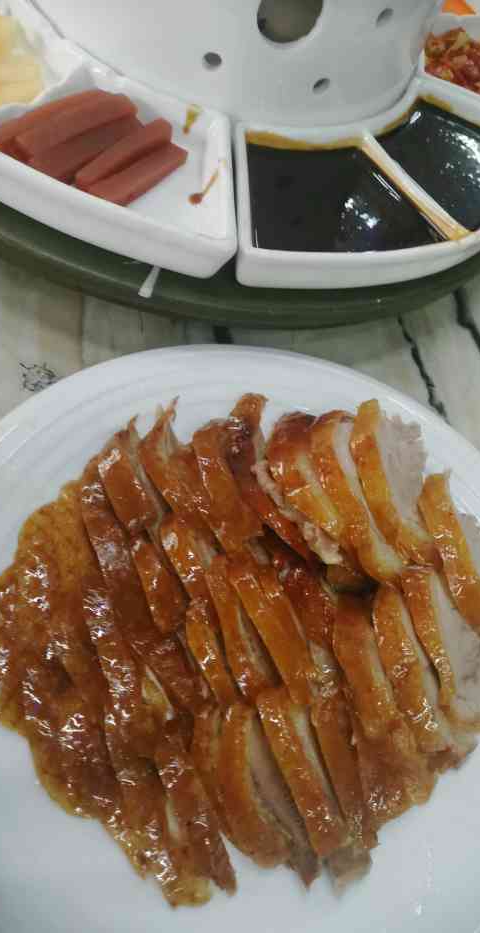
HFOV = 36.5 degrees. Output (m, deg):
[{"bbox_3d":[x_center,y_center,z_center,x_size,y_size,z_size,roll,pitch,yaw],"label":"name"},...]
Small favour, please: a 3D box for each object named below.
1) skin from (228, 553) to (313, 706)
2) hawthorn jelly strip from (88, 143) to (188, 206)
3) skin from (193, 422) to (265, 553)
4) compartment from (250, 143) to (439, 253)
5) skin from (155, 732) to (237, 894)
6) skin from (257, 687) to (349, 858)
[{"bbox_3d":[0.012,0.068,0.303,0.017,0.013,0.060,-8,62,-22],"label":"skin"},{"bbox_3d":[-0.051,-0.149,0.371,0.012,0.012,0.061,39,56,8],"label":"hawthorn jelly strip"},{"bbox_3d":[-0.006,0.010,0.338,0.019,0.013,0.062,-3,61,-20],"label":"skin"},{"bbox_3d":[0.043,-0.141,0.395,0.119,0.023,0.090,-10,63,-23],"label":"compartment"},{"bbox_3d":[-0.017,0.125,0.264,0.017,0.013,0.049,-11,63,-23],"label":"skin"},{"bbox_3d":[0.022,0.116,0.279,0.017,0.013,0.058,-9,63,-23],"label":"skin"}]

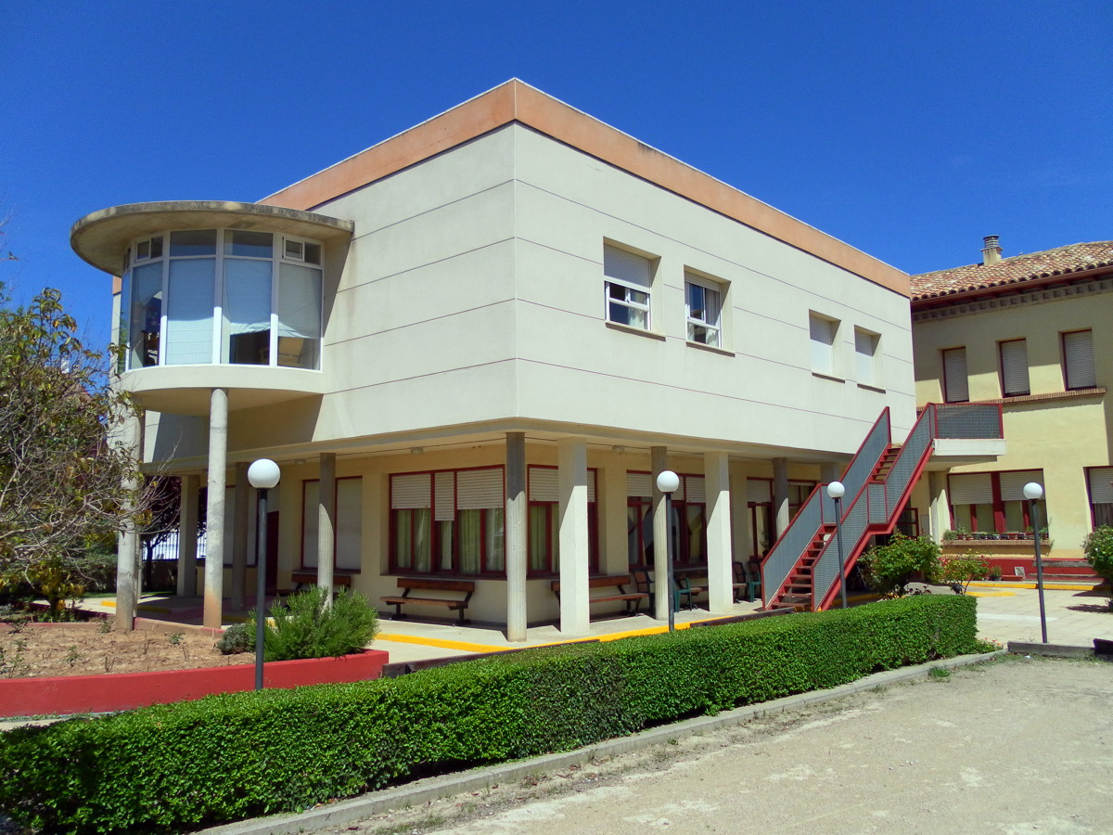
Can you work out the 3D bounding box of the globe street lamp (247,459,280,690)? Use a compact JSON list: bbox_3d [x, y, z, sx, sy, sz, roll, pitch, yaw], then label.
[{"bbox_3d":[-2.533,1.609,7.708,0.270,2.500,0.270,2,-7,-18],"label":"globe street lamp"}]

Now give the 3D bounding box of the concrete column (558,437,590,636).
[{"bbox_3d":[0.278,1.869,14.408,0.325,3.081,0.325,-7,-9,42],"label":"concrete column"}]

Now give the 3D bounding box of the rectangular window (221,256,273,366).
[{"bbox_3d":[-5.621,-1.921,16.357,0.856,1.958,0.074,1,-7,-14],"label":"rectangular window"}]

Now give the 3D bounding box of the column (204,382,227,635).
[{"bbox_3d":[-6.017,1.597,15.965,0.313,4.261,0.313,-7,-9,42],"label":"column"}]

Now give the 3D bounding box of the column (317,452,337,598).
[{"bbox_3d":[-4.264,2.202,16.776,0.283,3.081,0.283,-7,-9,42],"label":"column"}]

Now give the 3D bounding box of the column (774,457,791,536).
[{"bbox_3d":[5.033,2.477,19.975,0.288,3.191,0.288,-7,-9,42],"label":"column"}]

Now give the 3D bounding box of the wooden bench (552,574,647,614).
[{"bbox_3d":[0.840,3.320,16.486,0.615,0.731,2.258,-7,-9,42],"label":"wooden bench"}]

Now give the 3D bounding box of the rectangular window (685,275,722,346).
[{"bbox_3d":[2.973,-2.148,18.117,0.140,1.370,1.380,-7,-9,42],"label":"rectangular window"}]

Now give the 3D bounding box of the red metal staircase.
[{"bbox_3d":[7.384,1.734,19.682,2.364,4.558,7.717,-7,-9,42],"label":"red metal staircase"}]

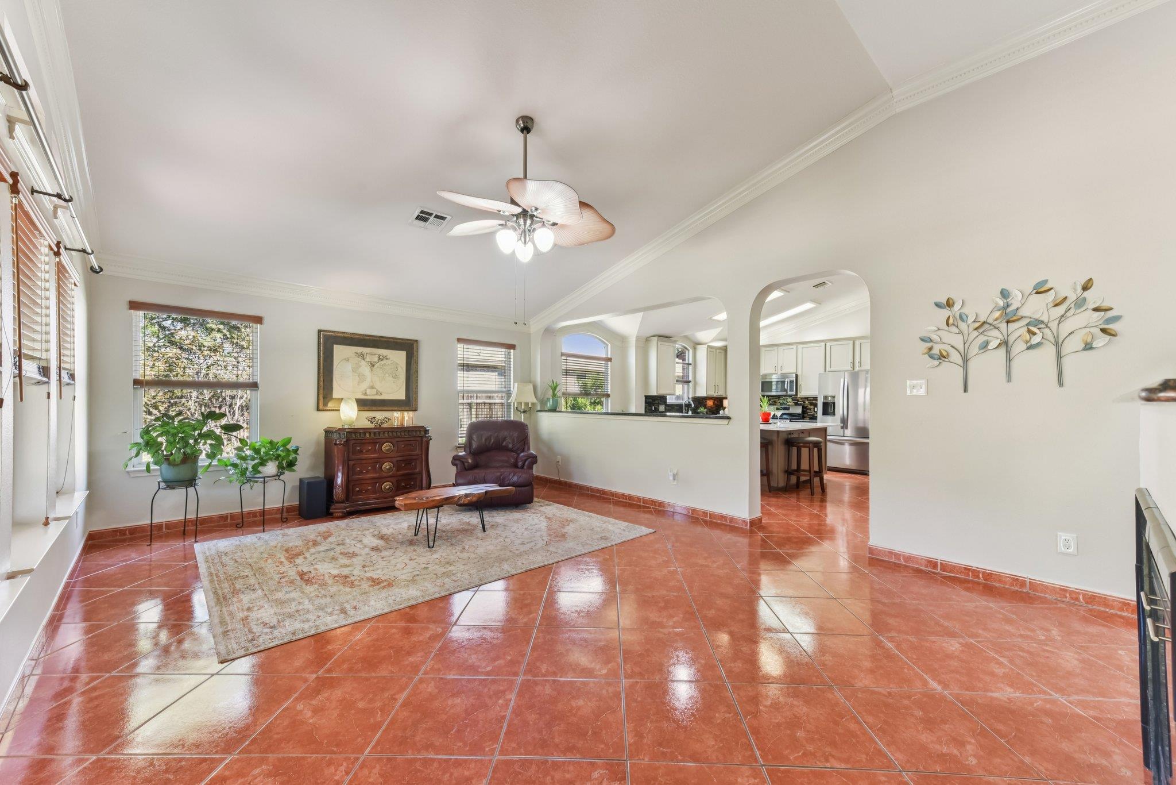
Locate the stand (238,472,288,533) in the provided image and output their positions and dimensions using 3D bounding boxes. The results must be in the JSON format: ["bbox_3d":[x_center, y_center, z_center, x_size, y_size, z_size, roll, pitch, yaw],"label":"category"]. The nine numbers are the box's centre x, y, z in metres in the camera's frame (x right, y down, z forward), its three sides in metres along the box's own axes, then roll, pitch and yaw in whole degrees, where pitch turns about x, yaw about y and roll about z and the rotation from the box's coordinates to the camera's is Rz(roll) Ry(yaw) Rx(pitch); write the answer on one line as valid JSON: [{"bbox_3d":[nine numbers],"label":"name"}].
[{"bbox_3d":[-3.147,1.054,4.445,0.363,0.509,0.363,1,-1,-43],"label":"stand"}]

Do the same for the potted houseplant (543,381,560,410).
[{"bbox_3d":[-0.536,0.044,6.842,0.260,0.458,0.260,0,-1,0],"label":"potted houseplant"}]

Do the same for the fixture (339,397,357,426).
[{"bbox_3d":[-2.625,0.219,5.026,0.204,0.338,0.204,1,-1,-44],"label":"fixture"}]

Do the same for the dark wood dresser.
[{"bbox_3d":[-2.422,0.865,5.316,1.043,0.925,0.524,1,-1,-43],"label":"dark wood dresser"}]

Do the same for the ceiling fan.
[{"bbox_3d":[-0.451,-1.432,3.247,1.310,1.048,1.310,1,-1,-43],"label":"ceiling fan"}]

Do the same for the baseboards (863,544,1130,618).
[{"bbox_3d":[2.723,1.269,3.169,0.018,0.092,1.381,1,-1,-43],"label":"baseboards"}]

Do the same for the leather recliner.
[{"bbox_3d":[-1.157,0.827,5.781,0.970,1.010,0.930,1,-1,-9],"label":"leather recliner"}]

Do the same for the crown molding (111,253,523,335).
[{"bbox_3d":[-2.551,-1.059,5.477,4.620,0.165,0.100,1,-1,-44],"label":"crown molding"}]

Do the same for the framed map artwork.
[{"bbox_3d":[-2.617,-0.230,5.501,1.149,0.902,0.044,1,-1,-43],"label":"framed map artwork"}]

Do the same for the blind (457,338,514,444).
[{"bbox_3d":[-1.437,-0.006,6.549,0.955,1.450,0.070,1,-1,-44],"label":"blind"}]

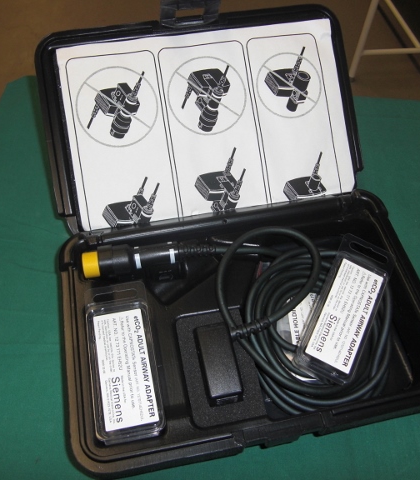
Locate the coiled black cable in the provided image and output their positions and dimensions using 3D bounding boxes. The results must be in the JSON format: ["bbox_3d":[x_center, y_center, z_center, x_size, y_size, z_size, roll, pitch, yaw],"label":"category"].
[{"bbox_3d":[0.073,0.052,0.391,0.129,0.030,0.146,-8,56,-10],"label":"coiled black cable"}]

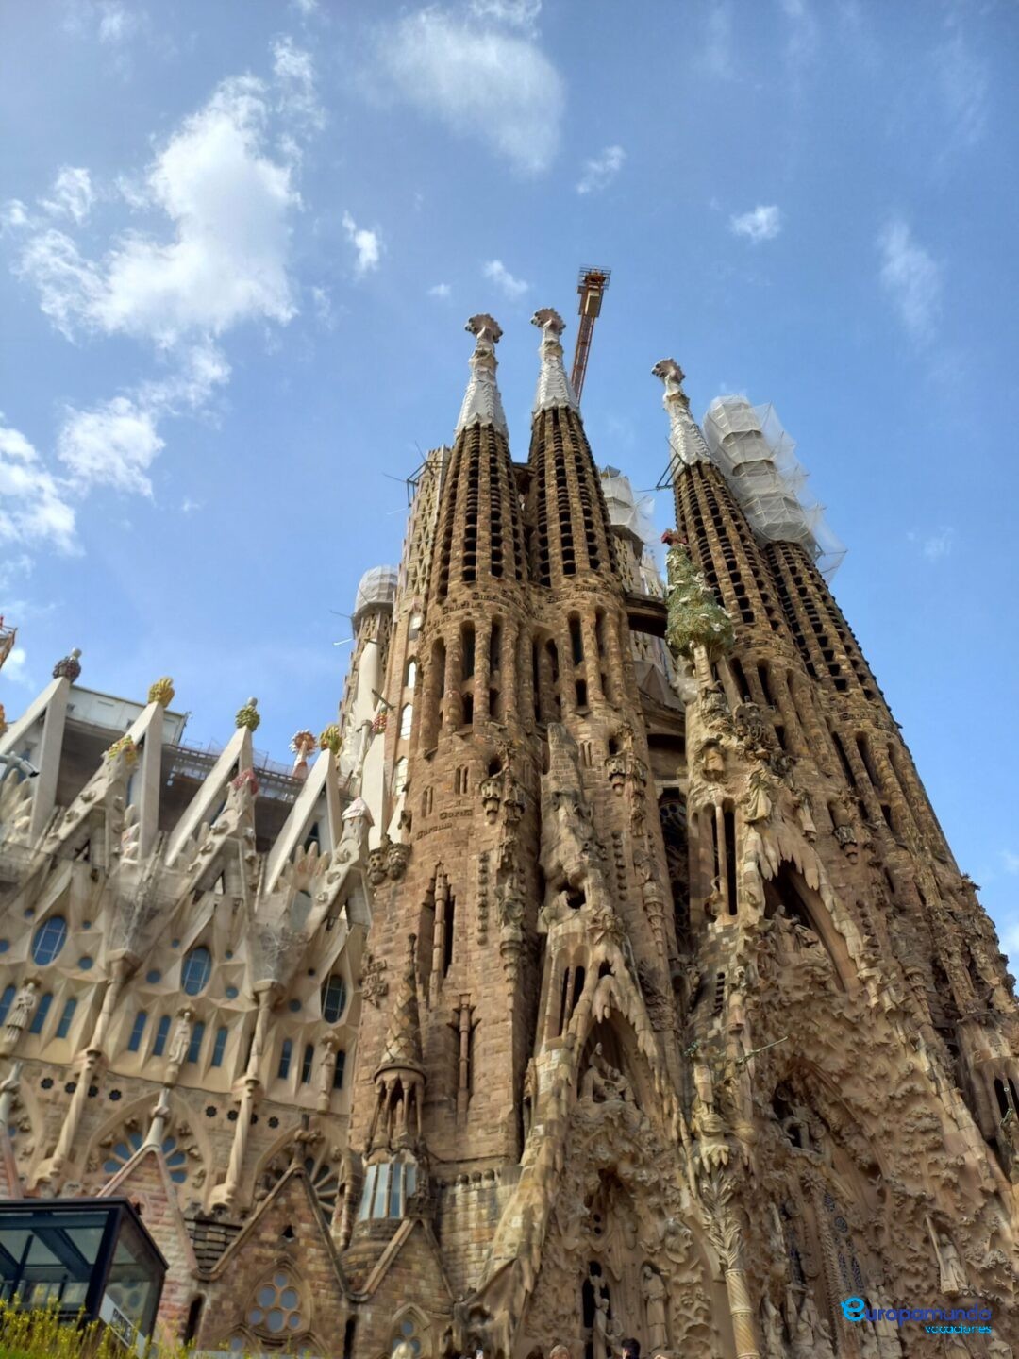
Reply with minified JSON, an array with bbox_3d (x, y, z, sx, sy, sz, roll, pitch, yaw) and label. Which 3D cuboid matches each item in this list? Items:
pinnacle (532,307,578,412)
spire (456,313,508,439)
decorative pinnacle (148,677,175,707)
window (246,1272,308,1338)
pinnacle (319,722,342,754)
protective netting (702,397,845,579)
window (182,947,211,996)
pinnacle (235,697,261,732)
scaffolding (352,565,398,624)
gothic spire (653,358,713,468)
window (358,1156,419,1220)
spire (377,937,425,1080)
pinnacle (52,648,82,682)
[{"bbox_3d":[4.283,-32.165,98.323,4.400,25.200,4.400,17,-51,-15],"label":"pinnacle"},{"bbox_3d":[-2.418,-27.705,88.674,4.300,25.300,4.300,17,-50,-16],"label":"spire"},{"bbox_3d":[-29.835,1.048,84.212,2.100,2.600,2.100,17,-50,-16],"label":"decorative pinnacle"},{"bbox_3d":[-6.458,17.387,27.220,1.650,1.600,0.350,17,-50,-16],"label":"window"},{"bbox_3d":[-16.011,5.313,87.919,1.950,3.400,1.950,17,-51,-15],"label":"pinnacle"},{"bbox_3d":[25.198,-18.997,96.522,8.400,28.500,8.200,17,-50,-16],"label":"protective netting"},{"bbox_3d":[-16.641,15.486,52.217,1.500,2.950,0.350,17,-51,-15],"label":"window"},{"bbox_3d":[-22.819,2.948,86.202,2.100,3.800,2.100,17,-51,-15],"label":"pinnacle"},{"bbox_3d":[-18.231,-11.382,137.499,6.400,9.800,6.400,0,-48,0],"label":"scaffolding"},{"bbox_3d":[18.227,-27.466,101.477,4.300,25.300,4.300,17,-50,-16],"label":"gothic spire"},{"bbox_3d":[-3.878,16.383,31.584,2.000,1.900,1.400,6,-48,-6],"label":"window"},{"bbox_3d":[-3.750,11.749,35.531,1.700,5.700,1.700,0,-48,0],"label":"spire"},{"bbox_3d":[-36.703,-1.267,82.018,2.150,3.700,2.150,17,-51,-15],"label":"pinnacle"}]

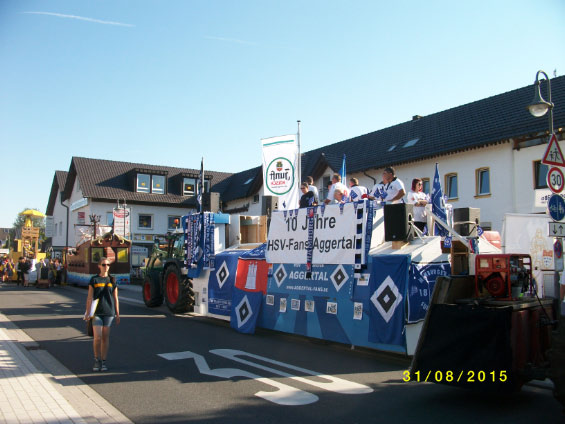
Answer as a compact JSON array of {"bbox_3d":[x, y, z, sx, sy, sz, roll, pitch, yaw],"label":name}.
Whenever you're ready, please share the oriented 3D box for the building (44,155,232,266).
[{"bbox_3d":[-13.116,1.090,46.705,14.000,9.700,14.600,4,-6,-35],"label":"building"}]

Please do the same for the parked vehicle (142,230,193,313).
[{"bbox_3d":[-3.170,1.930,17.322,2.250,2.660,4.100,3,-6,-37],"label":"parked vehicle"}]

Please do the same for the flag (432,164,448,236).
[{"bbox_3d":[2.765,-0.219,8.857,0.180,1.320,0.320,5,-7,-42],"label":"flag"}]

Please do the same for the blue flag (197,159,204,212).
[{"bbox_3d":[-2.228,-0.720,13.750,0.150,1.520,0.300,4,-7,-40],"label":"blue flag"}]

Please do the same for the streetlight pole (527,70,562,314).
[{"bbox_3d":[5.980,-0.276,11.427,0.750,5.900,0.500,2,-6,-25],"label":"streetlight pole"}]

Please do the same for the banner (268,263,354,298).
[{"bbox_3d":[0.520,1.394,10.524,0.040,0.730,2.580,4,-7,-40],"label":"banner"}]

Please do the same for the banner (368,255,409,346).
[{"bbox_3d":[1.727,1.452,8.337,0.060,1.460,0.780,5,-7,-42],"label":"banner"}]

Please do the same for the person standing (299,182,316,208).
[{"bbox_3d":[0.508,0.221,10.424,0.360,1.660,0.480,3,-6,-32],"label":"person standing"}]

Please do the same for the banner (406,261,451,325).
[{"bbox_3d":[2.688,1.424,9.086,1.420,1.050,0.050,4,-7,-40],"label":"banner"}]

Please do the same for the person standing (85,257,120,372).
[{"bbox_3d":[-2.668,1.520,7.558,0.520,1.680,0.360,2,-6,-17],"label":"person standing"}]

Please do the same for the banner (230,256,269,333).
[{"bbox_3d":[-0.736,1.783,10.953,0.120,1.650,1.200,5,-7,-42],"label":"banner"}]

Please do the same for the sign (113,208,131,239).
[{"bbox_3d":[-11.136,0.832,35.071,1.220,2.100,0.150,1,-5,-16],"label":"sign"}]

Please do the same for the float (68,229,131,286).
[{"bbox_3d":[-11.502,2.889,31.512,2.500,3.300,4.600,4,-7,-39],"label":"float"}]

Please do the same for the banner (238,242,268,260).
[{"bbox_3d":[-0.667,0.890,11.257,0.250,0.400,0.980,5,-7,-42],"label":"banner"}]

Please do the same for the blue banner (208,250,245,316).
[{"bbox_3d":[-1.351,1.650,11.719,0.080,1.470,1.200,5,-7,-42],"label":"blue banner"}]

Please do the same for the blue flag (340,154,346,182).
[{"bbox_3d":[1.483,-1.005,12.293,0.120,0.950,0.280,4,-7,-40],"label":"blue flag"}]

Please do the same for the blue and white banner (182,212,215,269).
[{"bbox_3d":[-2.315,0.781,13.828,0.100,1.530,1.650,4,-7,-40],"label":"blue and white banner"}]

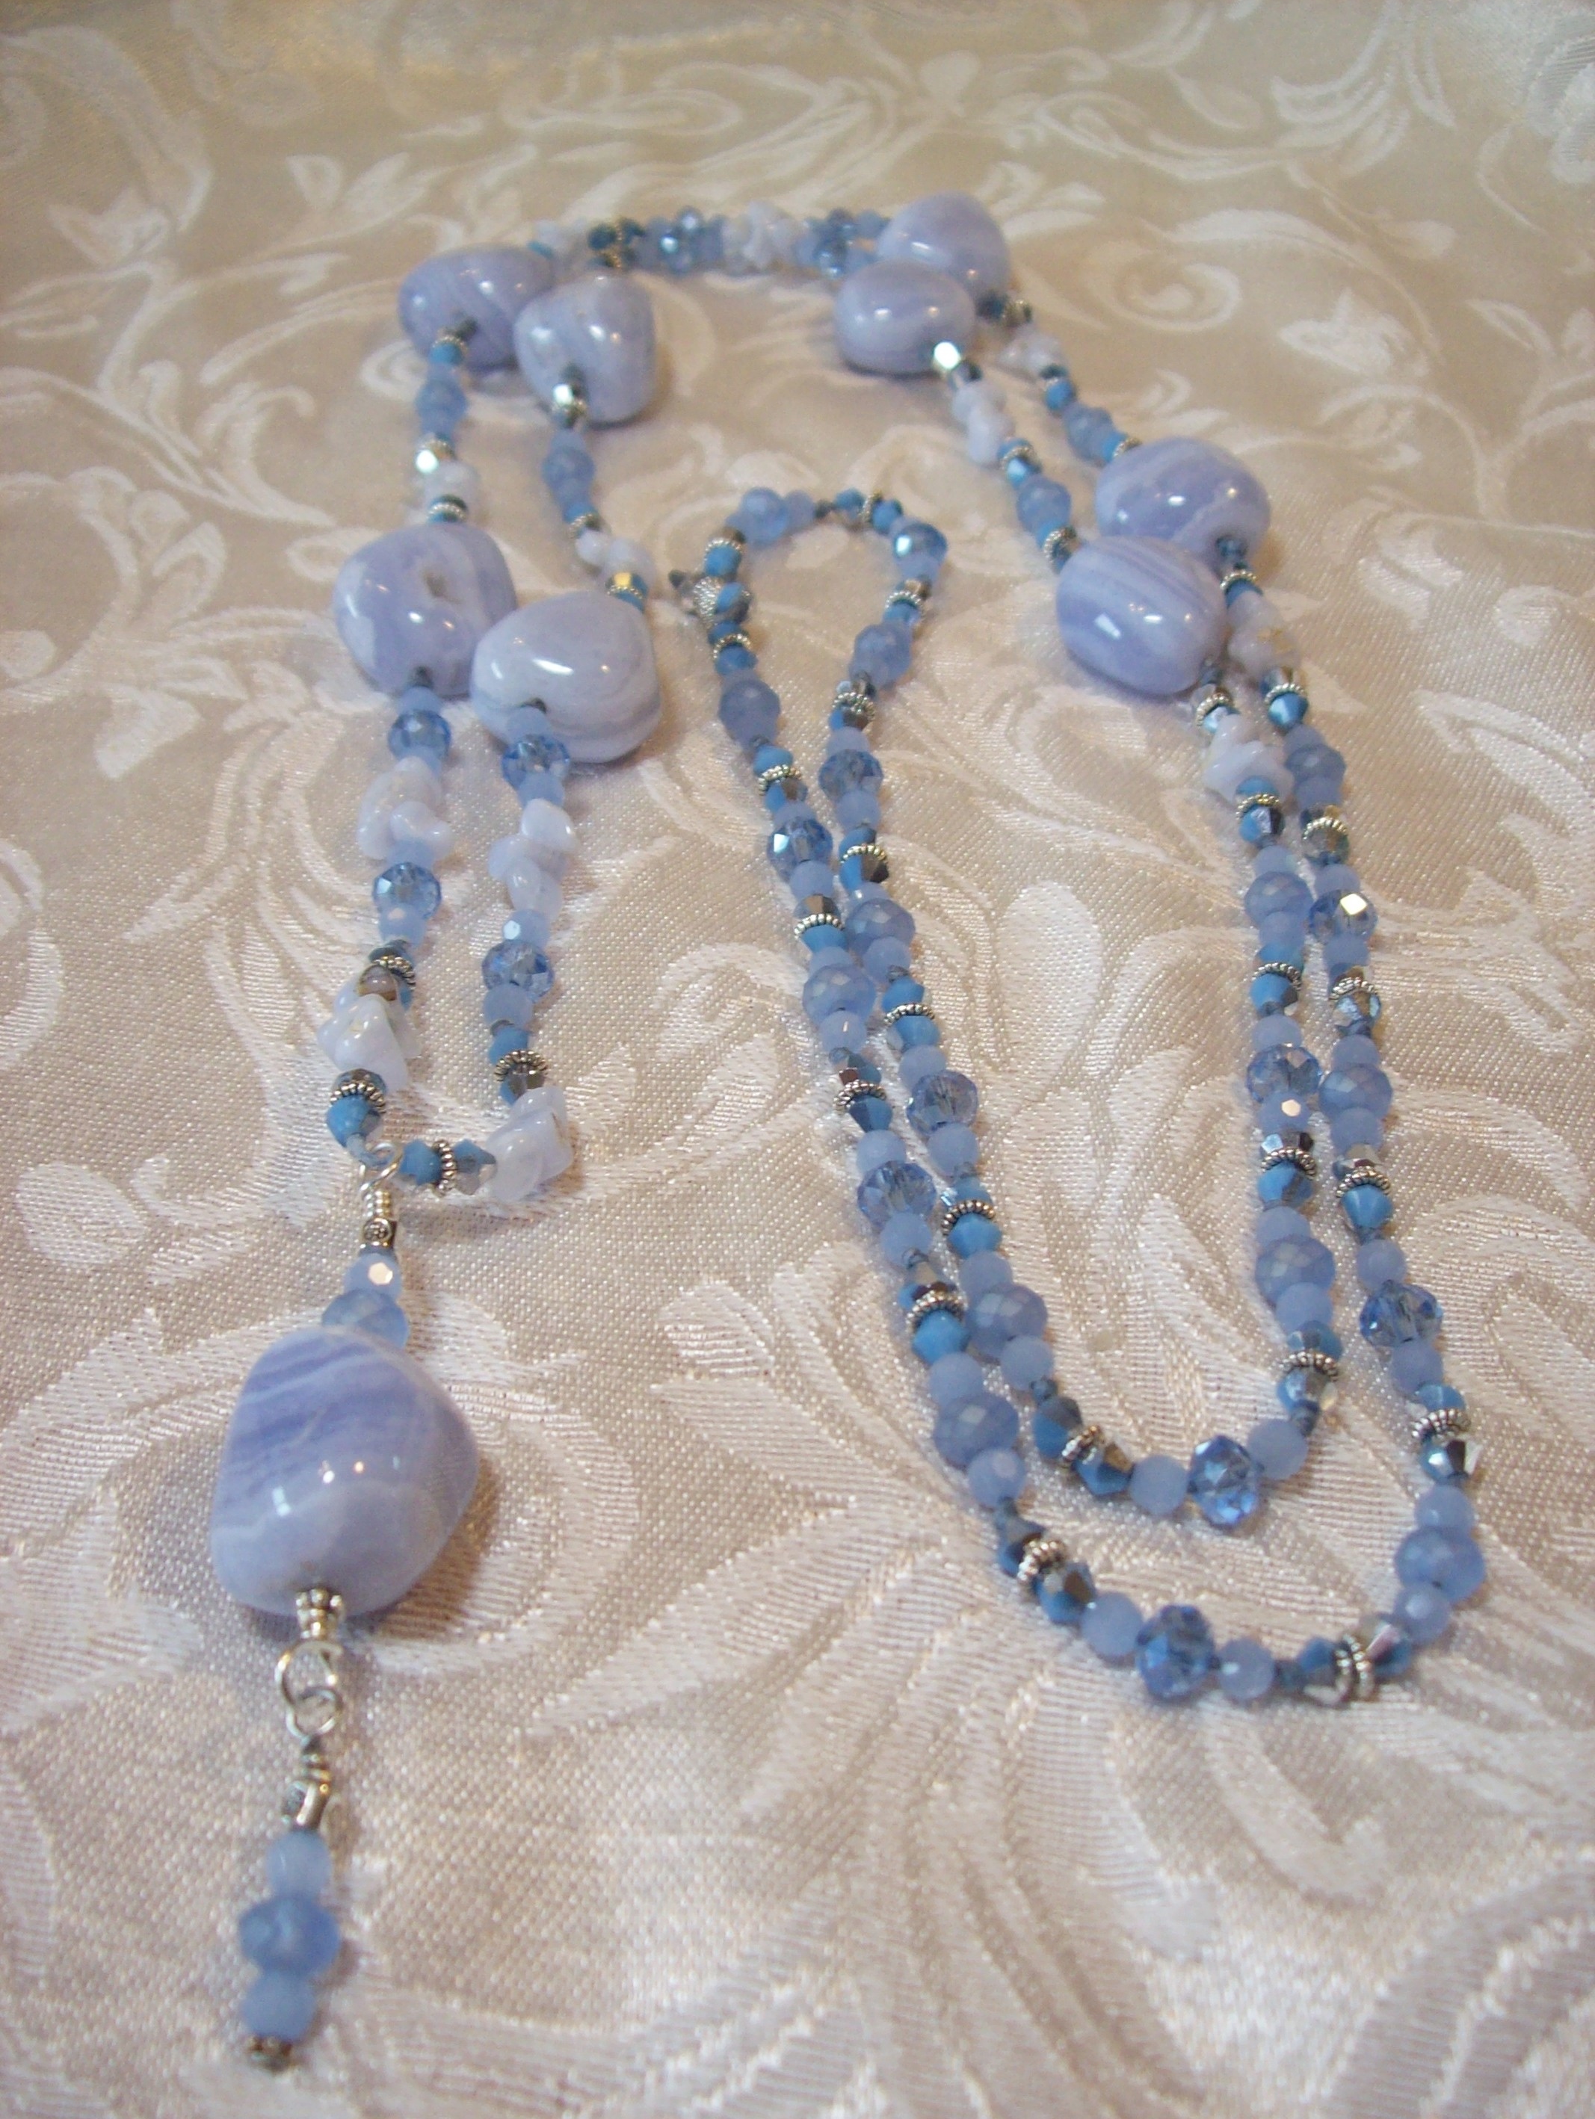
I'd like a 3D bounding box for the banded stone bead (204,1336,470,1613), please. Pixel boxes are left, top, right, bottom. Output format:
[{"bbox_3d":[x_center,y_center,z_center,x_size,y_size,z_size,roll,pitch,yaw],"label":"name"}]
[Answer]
[{"bbox_3d":[-0.031,0.028,0.150,0.018,0.015,0.020,1,43,-1],"label":"banded stone bead"}]

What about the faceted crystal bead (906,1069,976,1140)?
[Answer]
[{"bbox_3d":[0.012,0.004,0.180,0.006,0.006,0.005,-8,44,-8],"label":"faceted crystal bead"}]

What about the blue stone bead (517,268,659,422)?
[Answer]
[{"bbox_3d":[-0.025,-0.085,0.264,0.017,0.017,0.018,0,44,0],"label":"blue stone bead"}]

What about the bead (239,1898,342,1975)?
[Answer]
[{"bbox_3d":[-0.030,0.052,0.131,0.006,0.006,0.005,-1,43,-3],"label":"bead"}]

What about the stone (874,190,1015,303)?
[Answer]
[{"bbox_3d":[0.019,-0.109,0.298,0.018,0.014,0.018,-7,44,-10],"label":"stone"}]

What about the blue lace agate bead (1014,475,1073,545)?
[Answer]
[{"bbox_3d":[0.027,-0.061,0.247,0.006,0.006,0.006,-11,45,-12],"label":"blue lace agate bead"}]

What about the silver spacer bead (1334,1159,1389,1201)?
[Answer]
[{"bbox_3d":[0.046,0.010,0.178,0.004,0.004,0.002,4,43,2],"label":"silver spacer bead"}]

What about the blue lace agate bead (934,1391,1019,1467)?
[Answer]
[{"bbox_3d":[0.013,0.026,0.157,0.006,0.006,0.005,-14,46,-15],"label":"blue lace agate bead"}]

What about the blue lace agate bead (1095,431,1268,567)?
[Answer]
[{"bbox_3d":[0.042,-0.060,0.241,0.019,0.014,0.015,21,48,21],"label":"blue lace agate bead"}]

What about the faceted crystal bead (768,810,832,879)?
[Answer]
[{"bbox_3d":[0.000,-0.020,0.205,0.006,0.006,0.005,-7,44,-6],"label":"faceted crystal bead"}]

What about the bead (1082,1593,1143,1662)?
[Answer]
[{"bbox_3d":[0.021,0.038,0.148,0.004,0.004,0.004,1,43,-1],"label":"bead"}]

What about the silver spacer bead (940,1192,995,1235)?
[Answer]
[{"bbox_3d":[0.014,0.013,0.175,0.004,0.004,0.002,-5,44,-7],"label":"silver spacer bead"}]

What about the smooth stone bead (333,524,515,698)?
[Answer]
[{"bbox_3d":[-0.038,-0.046,0.228,0.018,0.015,0.019,-1,43,-3],"label":"smooth stone bead"}]

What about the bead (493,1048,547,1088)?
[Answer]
[{"bbox_3d":[-0.023,0.001,0.184,0.005,0.005,0.002,-8,44,-8],"label":"bead"}]

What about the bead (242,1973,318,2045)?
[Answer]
[{"bbox_3d":[-0.030,0.055,0.128,0.004,0.004,0.004,0,44,0],"label":"bead"}]

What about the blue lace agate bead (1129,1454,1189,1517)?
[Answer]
[{"bbox_3d":[0.025,0.030,0.154,0.004,0.004,0.004,0,44,0],"label":"blue lace agate bead"}]

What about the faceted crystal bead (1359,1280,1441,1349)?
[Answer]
[{"bbox_3d":[0.045,0.019,0.165,0.006,0.006,0.005,-10,45,-11],"label":"faceted crystal bead"}]

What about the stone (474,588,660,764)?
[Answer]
[{"bbox_3d":[-0.023,-0.038,0.216,0.018,0.015,0.018,0,44,0],"label":"stone"}]

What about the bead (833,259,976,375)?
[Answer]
[{"bbox_3d":[0.013,-0.092,0.274,0.017,0.013,0.016,0,44,0],"label":"bead"}]

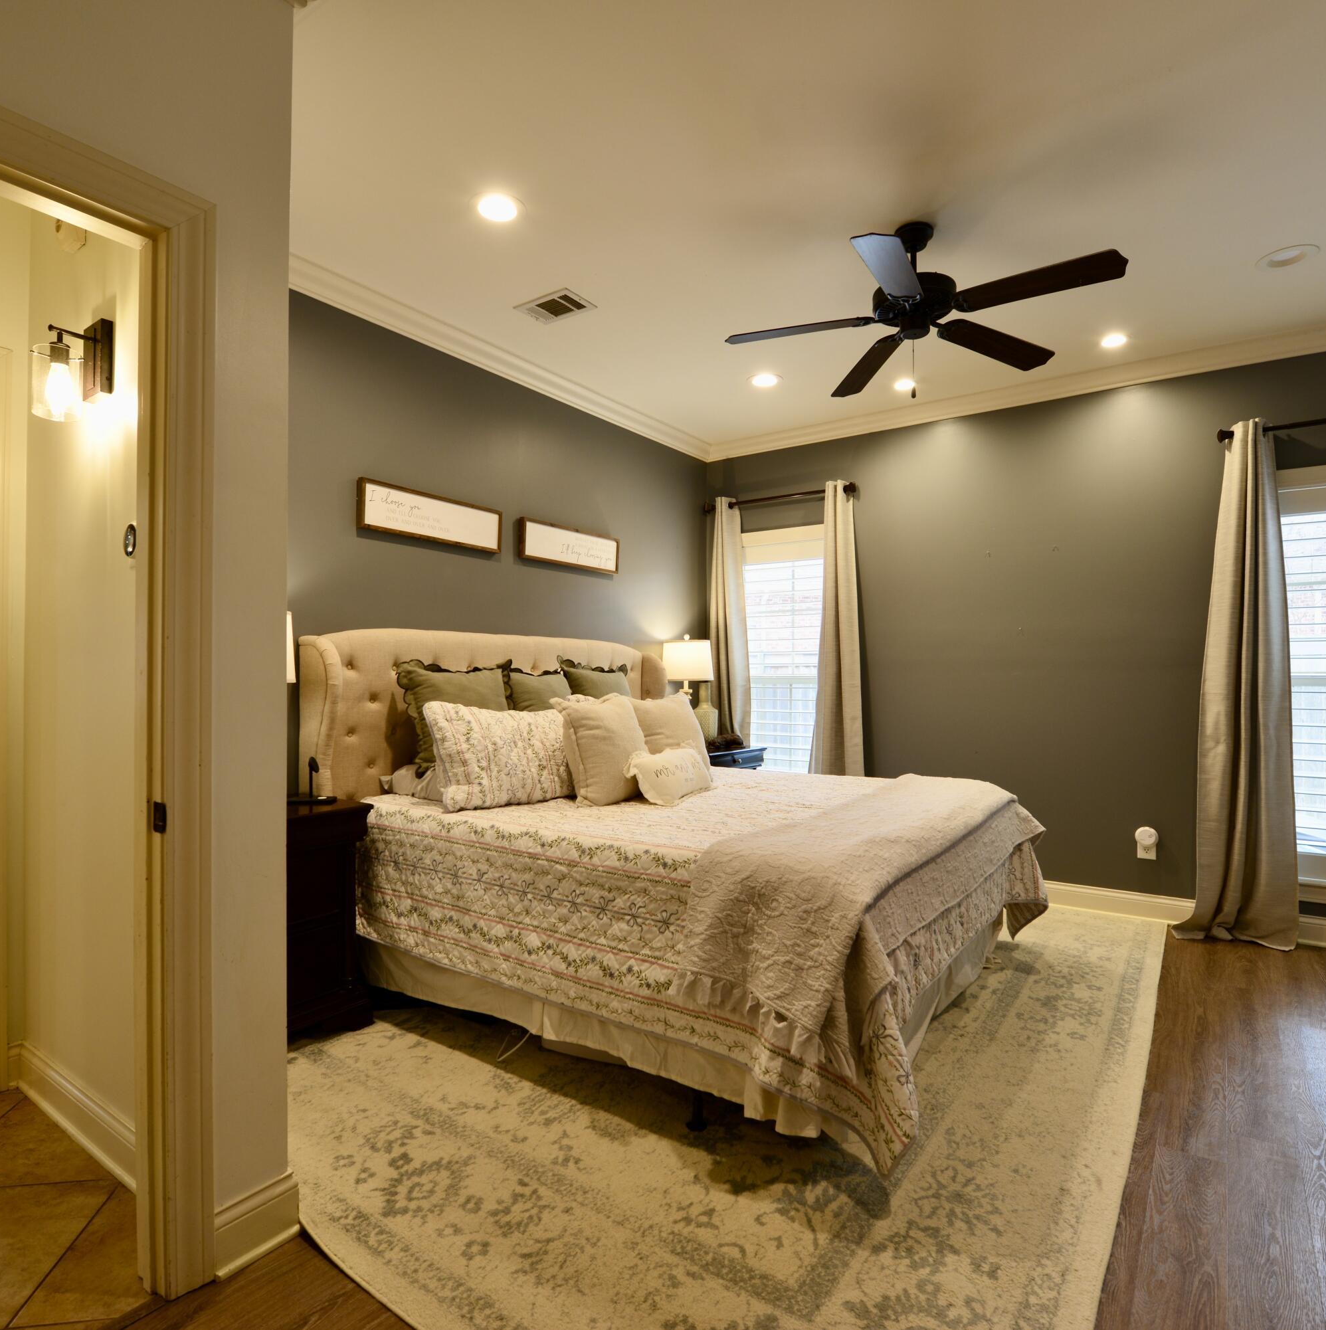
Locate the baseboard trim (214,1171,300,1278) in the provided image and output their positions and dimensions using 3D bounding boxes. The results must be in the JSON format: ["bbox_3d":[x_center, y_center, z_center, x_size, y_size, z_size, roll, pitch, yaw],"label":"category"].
[{"bbox_3d":[-0.851,1.180,1.633,0.025,0.135,0.168,0,0,35],"label":"baseboard trim"}]

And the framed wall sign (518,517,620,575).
[{"bbox_3d":[-0.487,-0.628,4.175,0.040,0.201,0.748,0,-1,35],"label":"framed wall sign"}]

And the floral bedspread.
[{"bbox_3d":[0.262,0.809,3.061,2.107,0.600,2.077,0,0,35],"label":"floral bedspread"}]

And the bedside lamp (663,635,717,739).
[{"bbox_3d":[0.148,0.155,4.666,0.320,0.670,0.320,0,0,0],"label":"bedside lamp"}]

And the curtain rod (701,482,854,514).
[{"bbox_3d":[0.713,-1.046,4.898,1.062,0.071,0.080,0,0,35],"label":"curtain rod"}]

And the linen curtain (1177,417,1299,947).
[{"bbox_3d":[2.605,0.069,3.557,0.460,2.375,0.141,0,-1,35],"label":"linen curtain"}]

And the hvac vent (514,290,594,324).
[{"bbox_3d":[-0.444,-1.470,3.198,0.289,0.025,0.193,0,0,35],"label":"hvac vent"}]

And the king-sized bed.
[{"bbox_3d":[0.151,0.549,3.099,2.274,1.391,2.114,0,-1,35],"label":"king-sized bed"}]

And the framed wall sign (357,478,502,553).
[{"bbox_3d":[-1.006,-0.648,3.435,0.040,0.203,0.748,0,-1,35],"label":"framed wall sign"}]

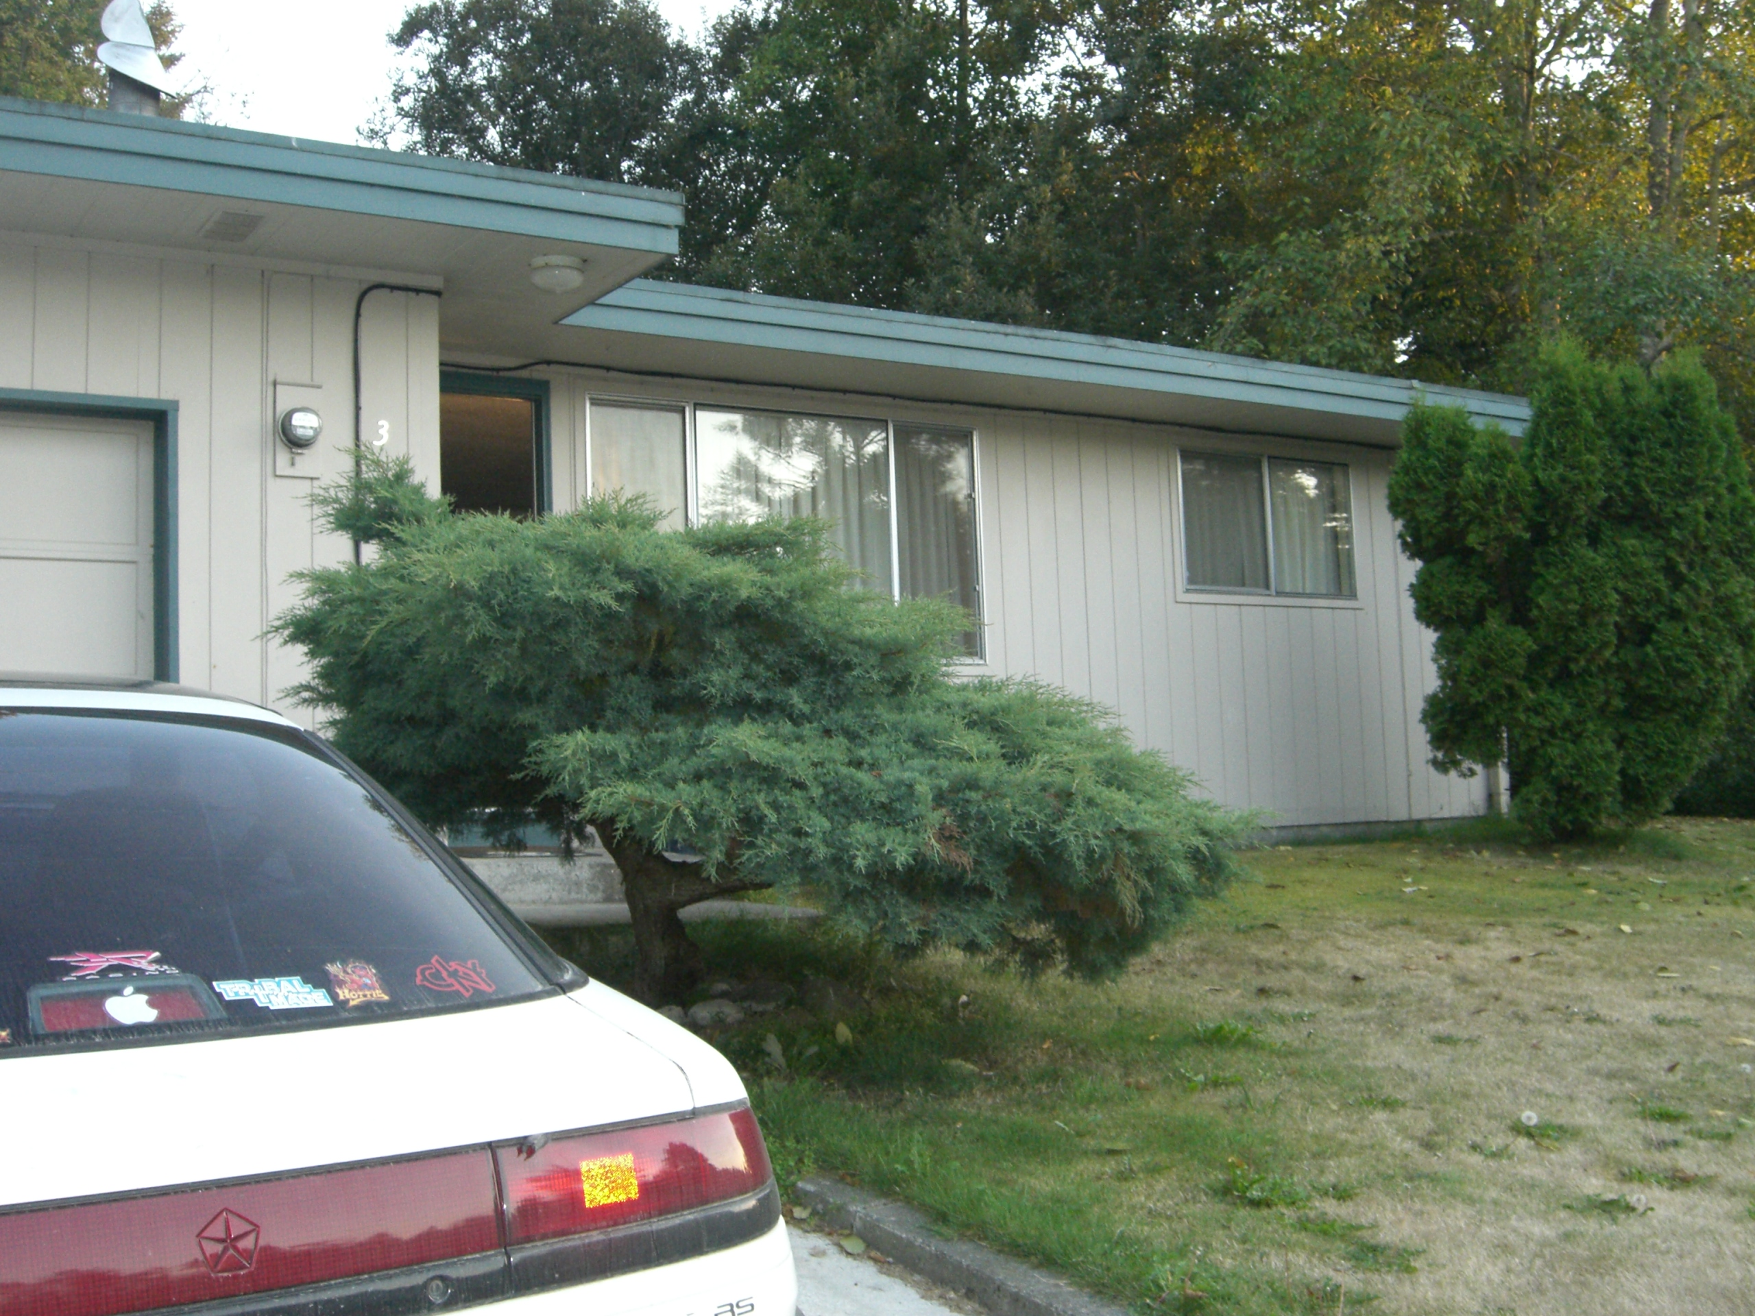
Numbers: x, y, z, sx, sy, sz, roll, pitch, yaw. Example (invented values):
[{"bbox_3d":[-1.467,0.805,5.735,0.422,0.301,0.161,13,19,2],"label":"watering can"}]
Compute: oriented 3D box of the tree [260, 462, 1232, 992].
[{"bbox_3d":[-0.410,0.260,6.850,3.300,1.950,2.300,-2,-5,0],"label":"tree"}]

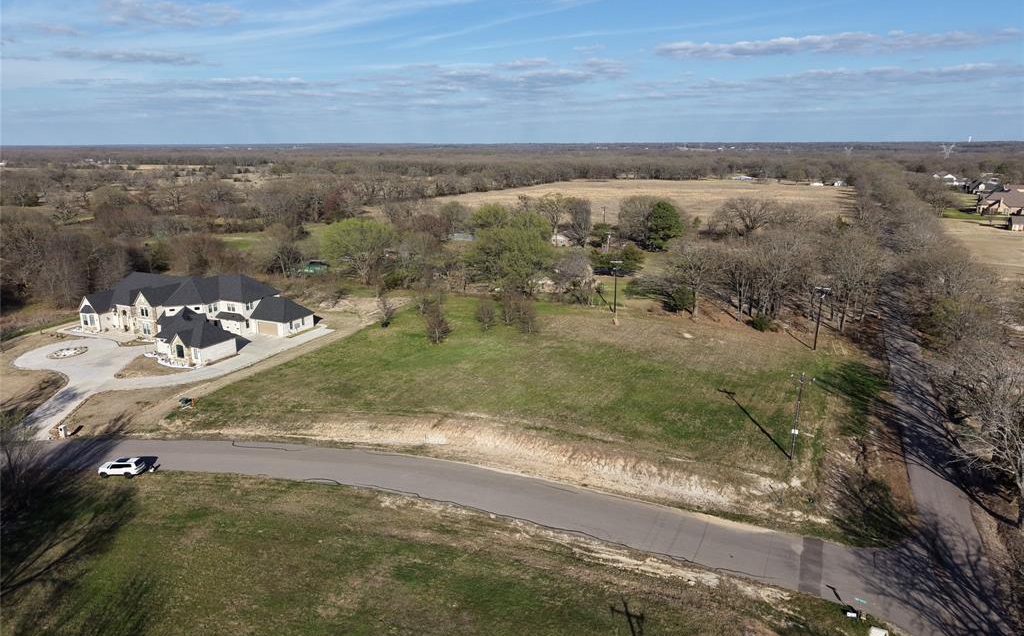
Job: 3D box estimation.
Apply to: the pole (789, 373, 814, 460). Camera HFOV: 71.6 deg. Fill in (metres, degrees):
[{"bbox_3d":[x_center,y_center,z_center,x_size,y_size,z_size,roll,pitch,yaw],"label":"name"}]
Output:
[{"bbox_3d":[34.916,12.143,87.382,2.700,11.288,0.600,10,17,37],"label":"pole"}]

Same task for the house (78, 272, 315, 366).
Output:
[{"bbox_3d":[-69.967,-2.458,153.299,45.655,11.000,33.745,6,15,24],"label":"house"}]

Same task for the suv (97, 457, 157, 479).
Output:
[{"bbox_3d":[-46.961,18.063,85.467,4.950,1.790,1.970,0,14,1],"label":"suv"}]

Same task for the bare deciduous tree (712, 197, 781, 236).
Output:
[{"bbox_3d":[99.445,-43.177,300.201,27.889,16.192,27.889,4,15,18],"label":"bare deciduous tree"}]

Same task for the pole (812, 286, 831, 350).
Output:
[{"bbox_3d":[57.647,0.159,133.656,2.700,12.219,0.500,9,17,34],"label":"pole"}]

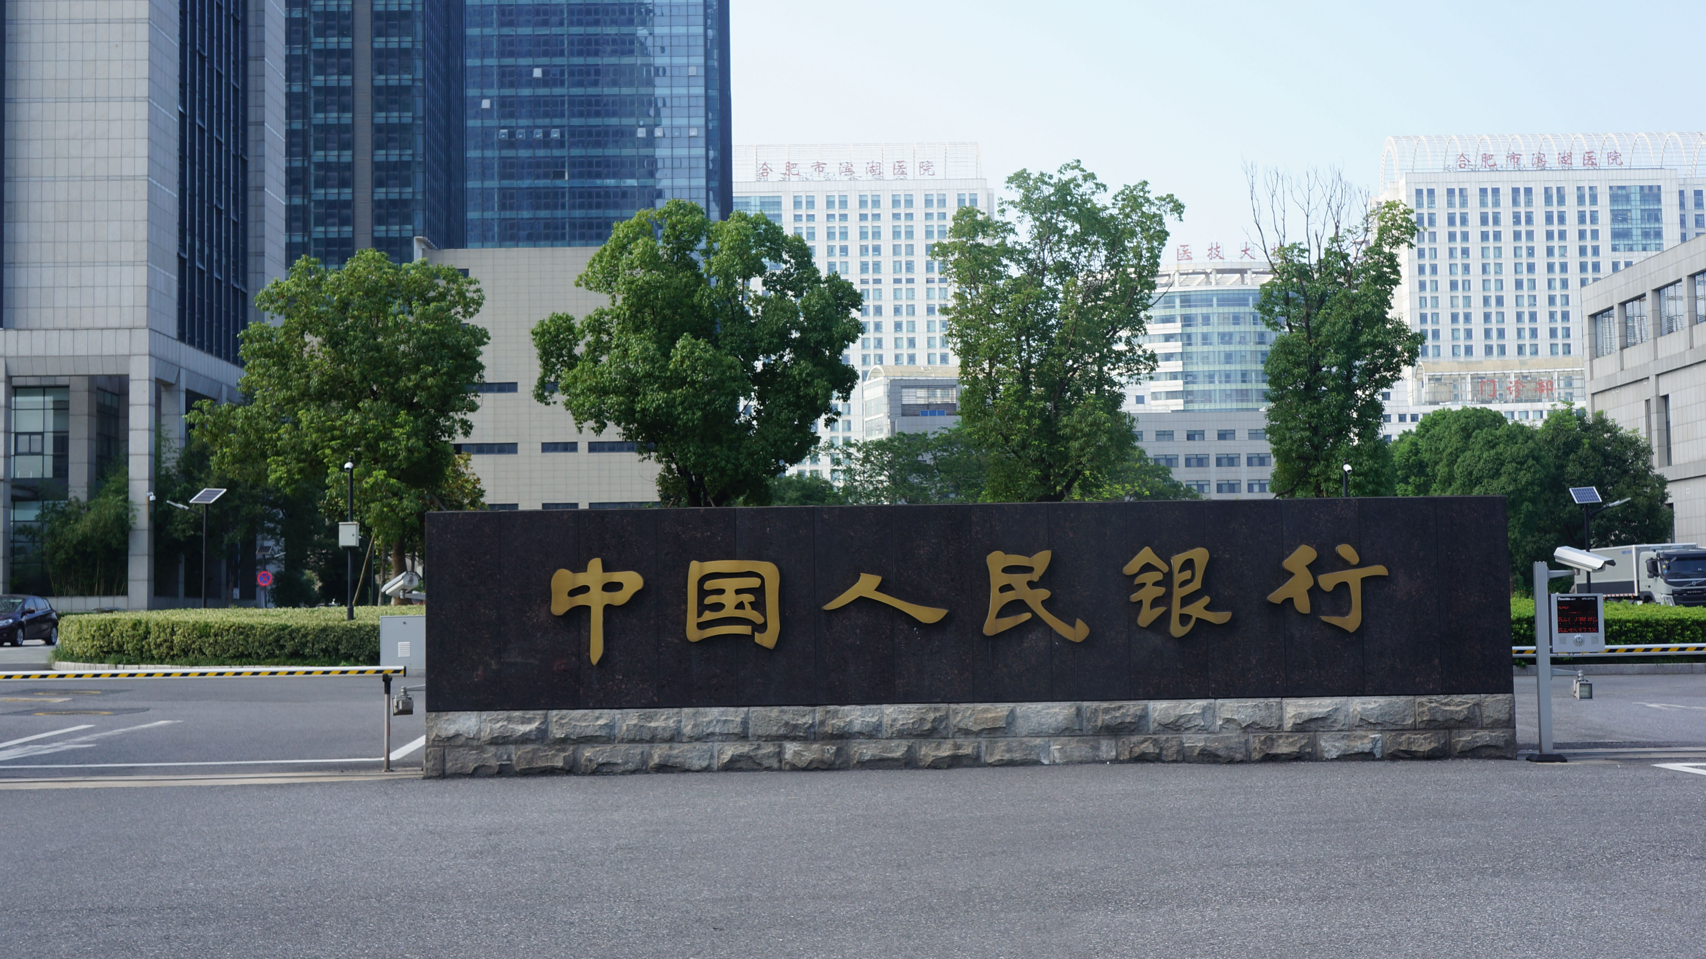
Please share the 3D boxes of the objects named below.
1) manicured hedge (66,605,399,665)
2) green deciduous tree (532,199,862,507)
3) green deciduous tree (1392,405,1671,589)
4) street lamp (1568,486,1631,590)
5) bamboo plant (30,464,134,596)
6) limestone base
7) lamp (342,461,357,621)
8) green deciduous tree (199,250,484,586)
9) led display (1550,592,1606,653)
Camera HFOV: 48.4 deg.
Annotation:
[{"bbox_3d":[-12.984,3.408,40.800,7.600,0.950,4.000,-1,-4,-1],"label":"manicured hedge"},{"bbox_3d":[-3.720,-1.661,45.500,7.800,9.900,7.200,-1,-4,-1],"label":"green deciduous tree"},{"bbox_3d":[31.987,1.579,90.000,12.800,10.000,8.500,-1,-4,-1],"label":"green deciduous tree"},{"bbox_3d":[19.648,2.035,50.000,1.600,3.800,0.700,-2,-4,16],"label":"street lamp"},{"bbox_3d":[-35.753,2.594,88.000,4.900,6.300,3.200,-1,-4,-1],"label":"bamboo plant"},{"bbox_3d":[0.924,2.005,15.040,8.450,0.510,0.650,-1,-4,-1],"label":"limestone base"},{"bbox_3d":[-10.331,1.588,39.000,0.420,4.050,0.350,-1,-4,-1],"label":"lamp"},{"bbox_3d":[-12.379,-1.065,46.000,7.000,9.000,6.600,-1,-4,-1],"label":"green deciduous tree"},{"bbox_3d":[5.655,1.122,14.800,0.405,0.455,0.090,-1,-4,-5],"label":"led display"}]

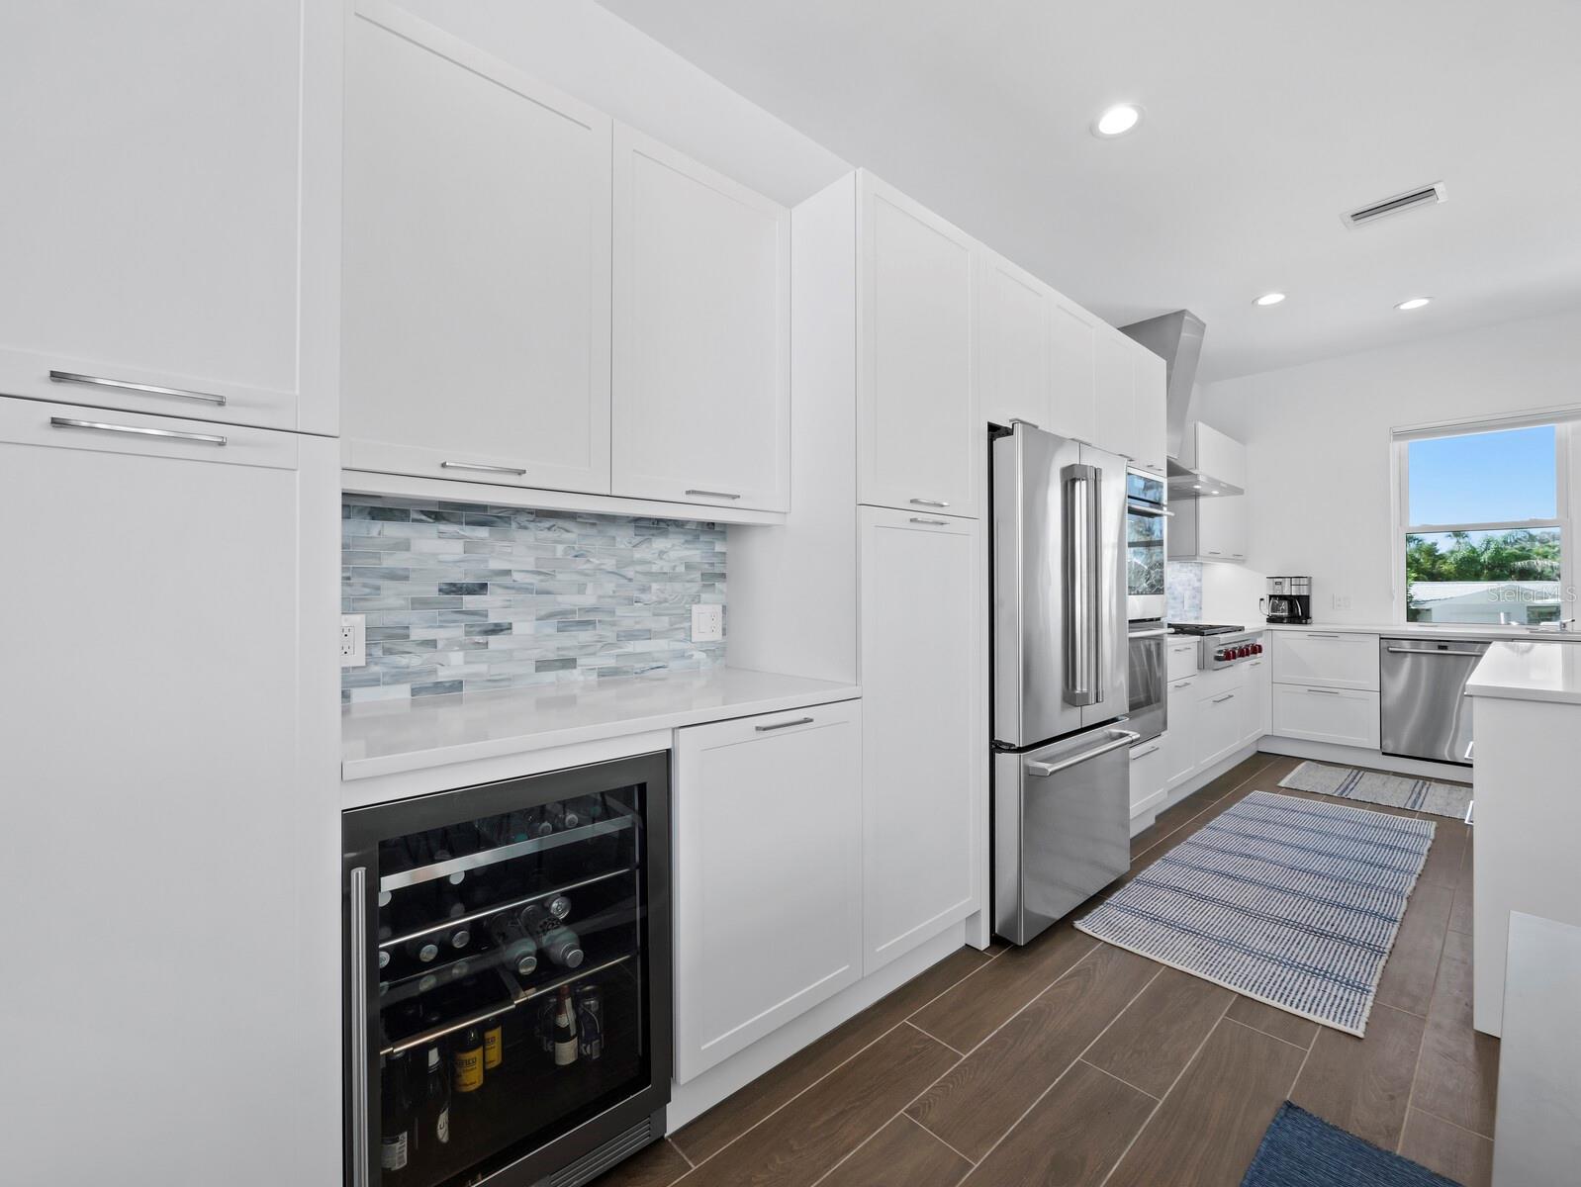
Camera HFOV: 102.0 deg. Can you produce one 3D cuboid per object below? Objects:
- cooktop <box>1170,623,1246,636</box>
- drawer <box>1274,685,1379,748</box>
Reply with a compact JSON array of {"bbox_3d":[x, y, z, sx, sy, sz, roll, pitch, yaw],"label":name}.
[{"bbox_3d":[2.637,0.264,4.364,0.899,0.064,0.570,0,0,-41],"label":"cooktop"},{"bbox_3d":[3.917,0.851,4.629,0.530,0.382,0.580,0,0,-41],"label":"drawer"}]

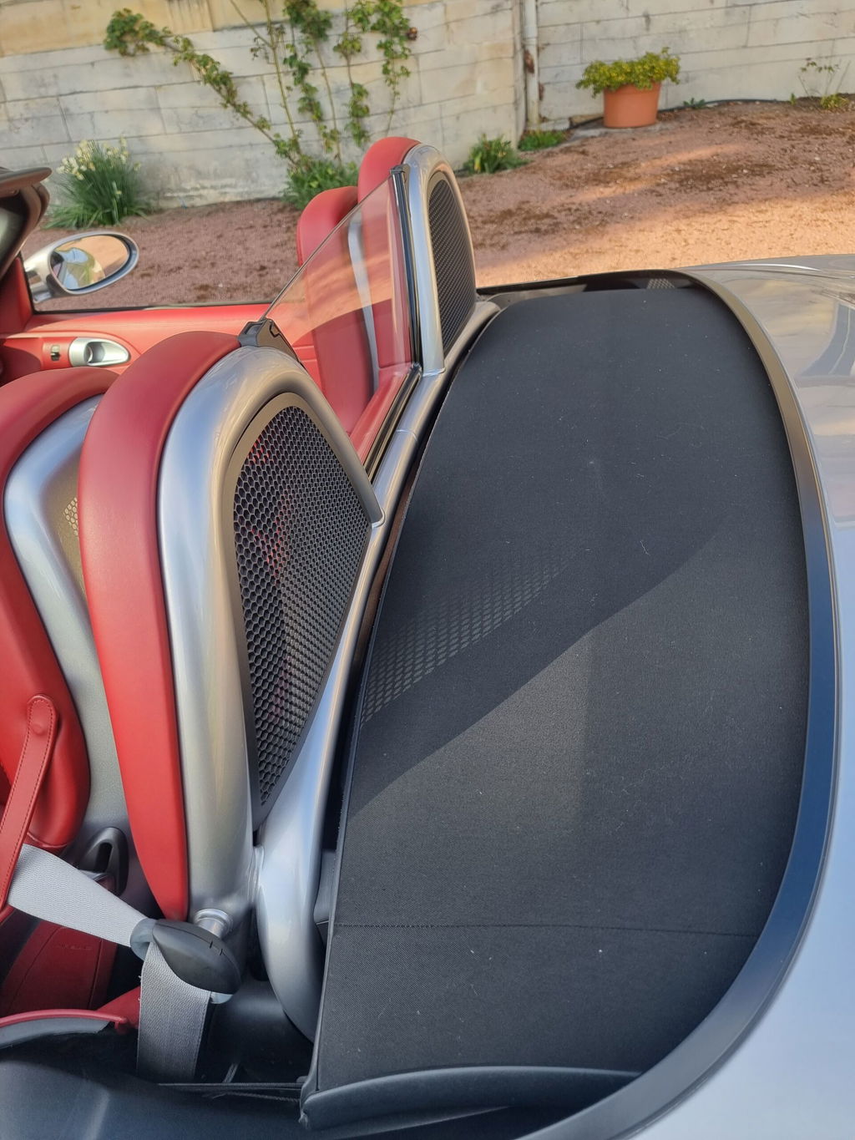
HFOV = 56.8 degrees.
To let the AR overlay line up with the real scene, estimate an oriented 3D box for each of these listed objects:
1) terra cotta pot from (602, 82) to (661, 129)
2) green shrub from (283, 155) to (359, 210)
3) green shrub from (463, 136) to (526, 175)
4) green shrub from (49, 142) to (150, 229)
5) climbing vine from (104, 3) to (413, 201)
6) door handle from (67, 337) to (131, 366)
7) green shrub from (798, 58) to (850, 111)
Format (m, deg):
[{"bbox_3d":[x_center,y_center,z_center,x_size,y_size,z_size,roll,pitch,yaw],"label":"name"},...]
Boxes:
[{"bbox_3d":[1.512,-3.477,5.871,0.420,0.280,0.420,-5,38,4],"label":"terra cotta pot"},{"bbox_3d":[-0.696,-2.504,5.039,0.480,0.290,0.380,-5,38,4],"label":"green shrub"},{"bbox_3d":[0.443,-2.781,5.253,0.400,0.210,0.340,-5,38,4],"label":"green shrub"},{"bbox_3d":[-2.246,-2.631,5.321,0.600,0.500,0.520,-5,38,4],"label":"green shrub"},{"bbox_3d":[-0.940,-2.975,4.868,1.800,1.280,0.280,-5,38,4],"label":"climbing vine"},{"bbox_3d":[-0.744,-0.495,1.790,0.150,0.064,0.045,2,39,13],"label":"door handle"},{"bbox_3d":[2.875,-3.511,5.694,0.350,0.330,0.250,-5,38,4],"label":"green shrub"}]

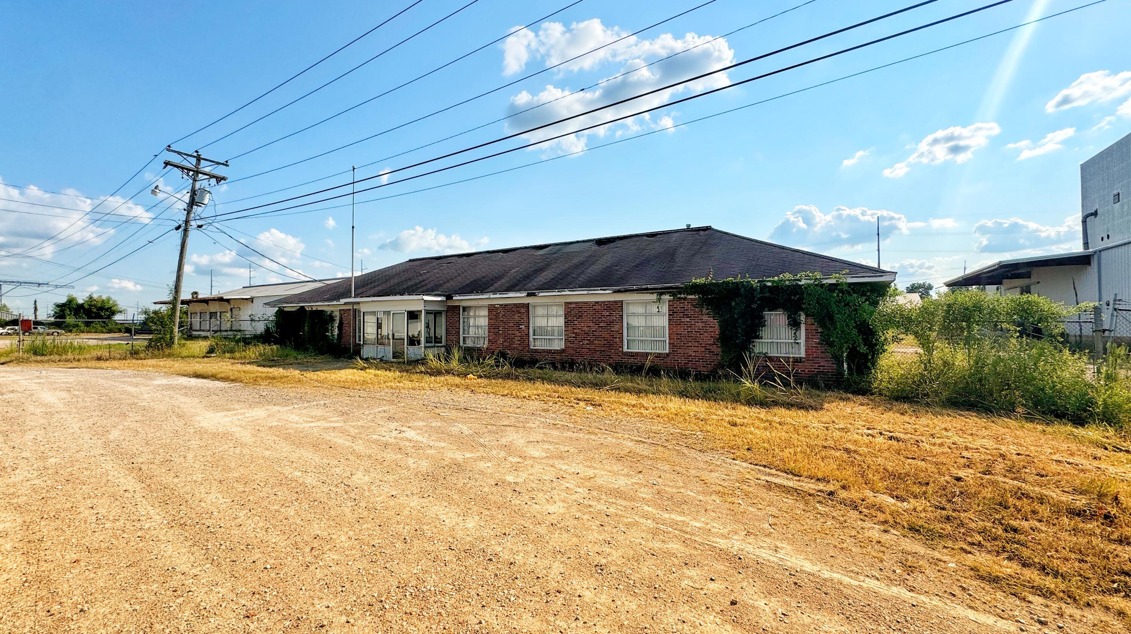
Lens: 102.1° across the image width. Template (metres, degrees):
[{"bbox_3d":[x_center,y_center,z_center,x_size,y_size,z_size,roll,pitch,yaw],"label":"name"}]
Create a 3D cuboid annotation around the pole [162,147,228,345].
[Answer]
[{"bbox_3d":[-18.790,-3.265,22.750,0.650,10.300,2.500,2,-3,36],"label":"pole"}]

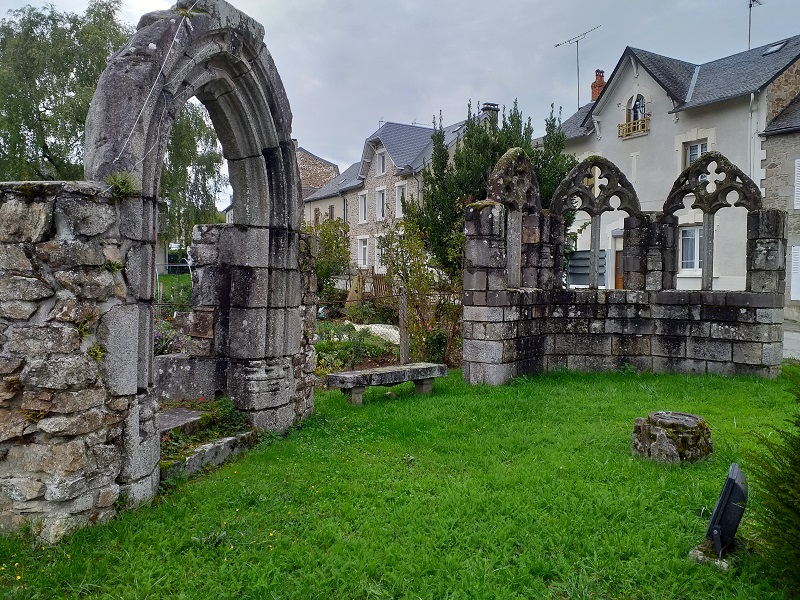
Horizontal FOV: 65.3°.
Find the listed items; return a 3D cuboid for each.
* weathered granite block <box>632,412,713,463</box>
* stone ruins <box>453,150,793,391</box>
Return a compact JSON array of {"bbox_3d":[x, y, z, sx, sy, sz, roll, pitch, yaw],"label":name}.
[{"bbox_3d":[2.488,1.233,5.743,0.667,0.330,0.628,1,2,23],"label":"weathered granite block"},{"bbox_3d":[3.482,-0.563,9.972,4.867,3.642,1.727,0,2,6],"label":"stone ruins"}]

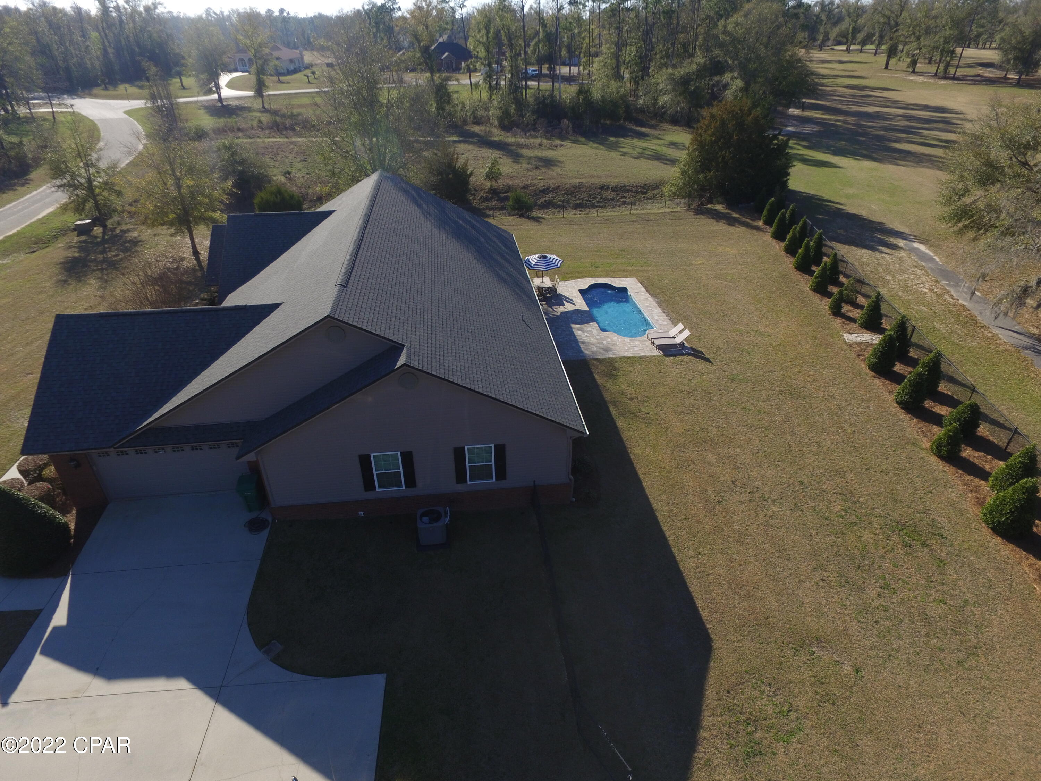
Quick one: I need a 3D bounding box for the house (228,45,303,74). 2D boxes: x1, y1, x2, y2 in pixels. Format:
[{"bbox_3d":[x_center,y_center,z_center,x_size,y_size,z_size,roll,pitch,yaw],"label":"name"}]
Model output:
[{"bbox_3d":[-73.267,-93.048,168.665,18.500,6.600,15.000,0,32,0],"label":"house"}]

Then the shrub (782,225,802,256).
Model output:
[{"bbox_3d":[20.274,-11.202,44.433,1.250,2.100,1.250,-4,32,-6],"label":"shrub"}]

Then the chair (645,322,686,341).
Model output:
[{"bbox_3d":[7.934,-3.092,32.787,1.820,0.950,0.670,-4,31,-6],"label":"chair"}]

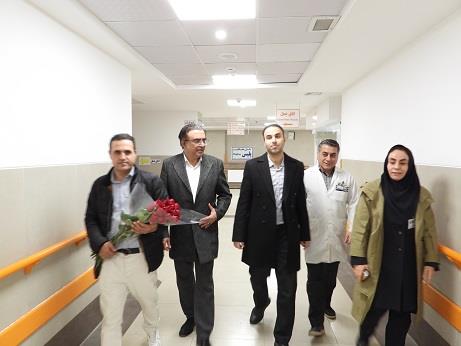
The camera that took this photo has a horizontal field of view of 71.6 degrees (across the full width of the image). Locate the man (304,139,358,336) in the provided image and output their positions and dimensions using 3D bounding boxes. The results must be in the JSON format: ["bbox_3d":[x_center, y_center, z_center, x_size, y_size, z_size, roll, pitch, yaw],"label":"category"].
[{"bbox_3d":[0.900,0.548,2.936,0.530,1.703,0.480,1,4,9],"label":"man"}]

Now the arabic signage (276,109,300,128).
[{"bbox_3d":[1.015,-0.957,5.641,0.432,0.351,0.030,0,4,4],"label":"arabic signage"}]

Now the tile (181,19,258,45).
[{"bbox_3d":[-0.071,-1.199,2.727,0.600,0.020,0.600,0,4,4],"label":"tile"}]

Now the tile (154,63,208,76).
[{"bbox_3d":[-0.584,-1.281,3.954,0.600,0.020,0.600,0,4,4],"label":"tile"}]

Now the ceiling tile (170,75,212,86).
[{"bbox_3d":[-0.542,-1.320,4.546,0.600,0.020,0.600,0,4,4],"label":"ceiling tile"}]

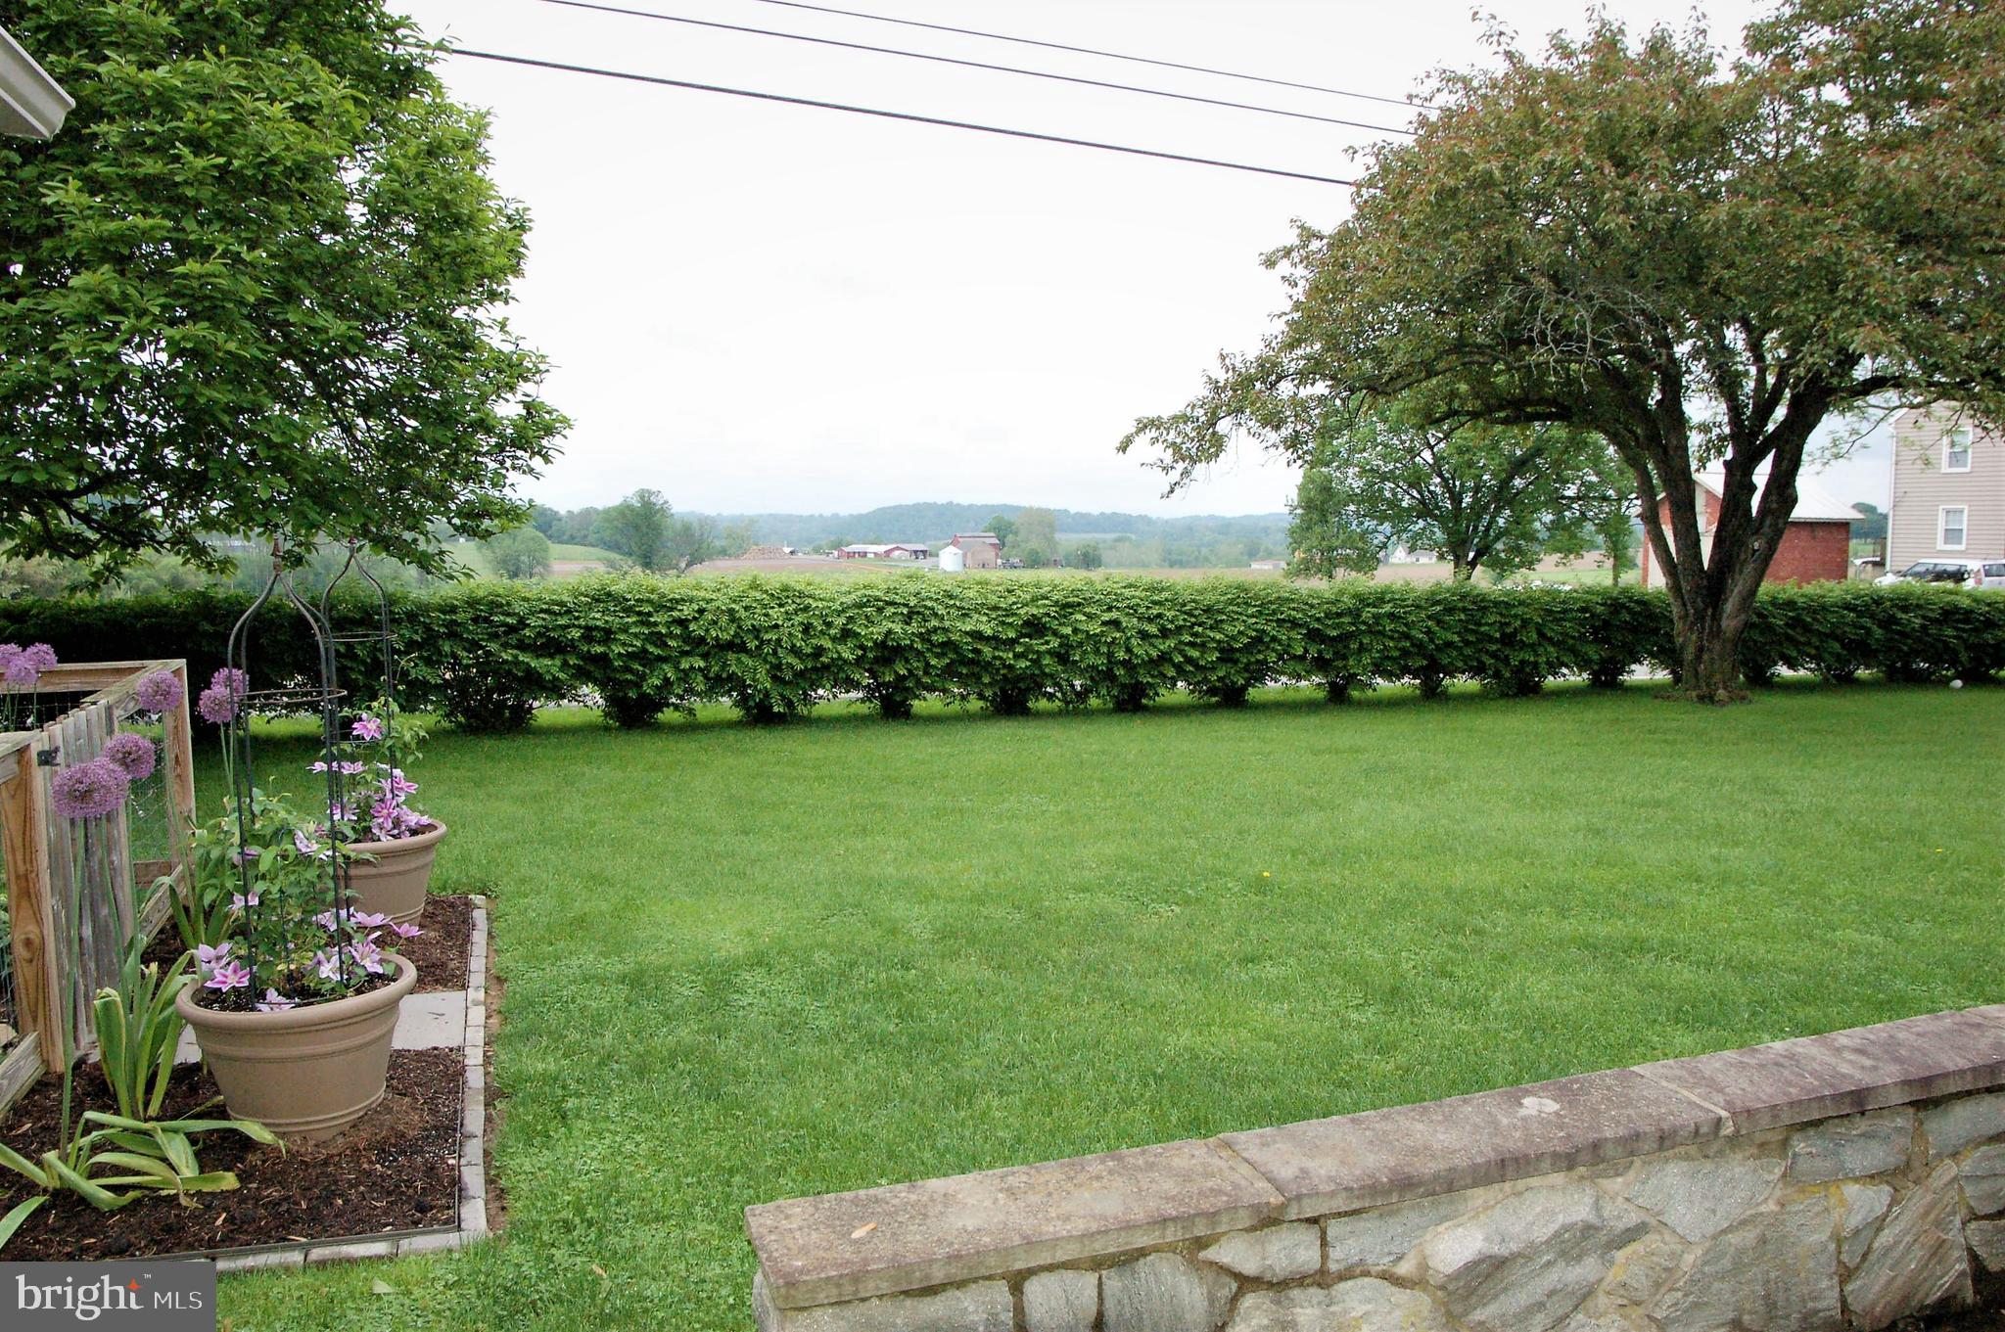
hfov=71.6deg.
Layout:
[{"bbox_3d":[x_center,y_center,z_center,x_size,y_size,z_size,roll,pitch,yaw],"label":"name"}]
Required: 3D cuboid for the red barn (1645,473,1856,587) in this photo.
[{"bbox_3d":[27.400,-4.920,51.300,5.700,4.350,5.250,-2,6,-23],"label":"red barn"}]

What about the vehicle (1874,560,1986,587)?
[{"bbox_3d":[31.472,-2.787,46.859,1.800,1.600,4.500,-2,5,-20],"label":"vehicle"}]

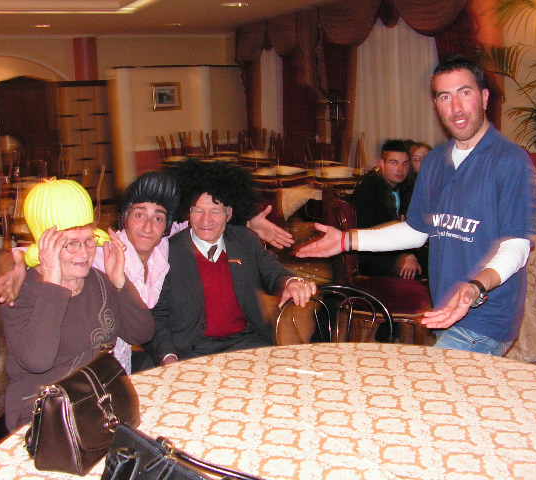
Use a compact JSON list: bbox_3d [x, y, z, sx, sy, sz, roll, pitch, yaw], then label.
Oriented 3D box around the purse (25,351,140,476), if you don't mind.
[{"bbox_3d":[-0.419,0.378,1.514,0.140,0.190,0.245,4,12,19],"label":"purse"}]

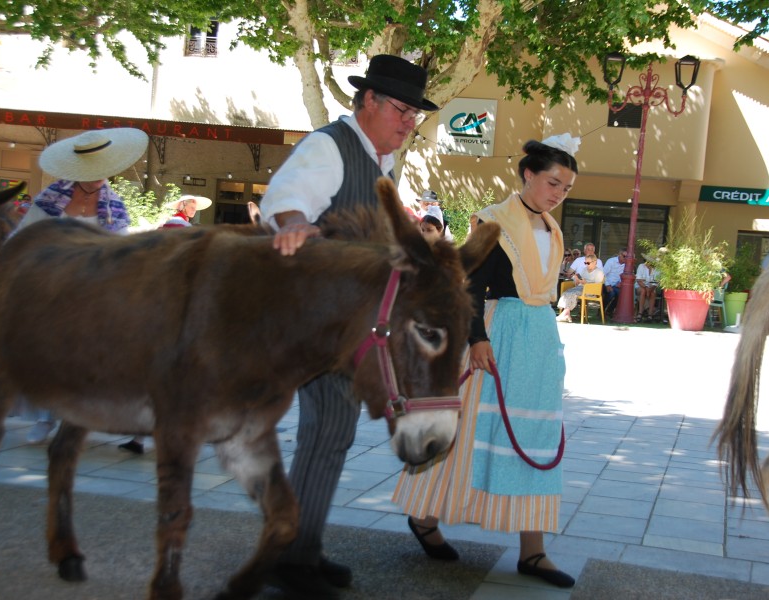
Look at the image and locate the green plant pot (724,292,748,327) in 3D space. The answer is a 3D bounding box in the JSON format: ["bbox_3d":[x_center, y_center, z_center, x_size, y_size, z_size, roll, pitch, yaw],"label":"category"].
[{"bbox_3d":[7.008,0.189,23.737,0.470,0.630,0.470,4,3,0],"label":"green plant pot"}]

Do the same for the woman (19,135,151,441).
[{"bbox_3d":[-1.605,-0.061,6.367,0.660,1.680,0.520,4,3,-6],"label":"woman"}]

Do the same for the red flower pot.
[{"bbox_3d":[5.284,0.181,20.836,0.840,0.690,0.840,4,3,0],"label":"red flower pot"}]

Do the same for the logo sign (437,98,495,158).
[{"bbox_3d":[1.752,-3.664,25.500,1.220,1.220,0.060,5,3,16],"label":"logo sign"}]

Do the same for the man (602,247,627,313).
[{"bbox_3d":[4.414,-0.295,22.730,0.780,1.320,0.520,7,4,41],"label":"man"}]

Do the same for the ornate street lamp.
[{"bbox_3d":[4.645,-2.056,22.056,1.750,4.900,0.460,4,3,-2],"label":"ornate street lamp"}]

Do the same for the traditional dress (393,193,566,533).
[{"bbox_3d":[0.437,0.190,4.532,0.580,1.260,0.500,7,4,42],"label":"traditional dress"}]

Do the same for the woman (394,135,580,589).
[{"bbox_3d":[0.436,0.200,4.522,0.660,1.640,0.520,7,4,42],"label":"woman"}]

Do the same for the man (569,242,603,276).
[{"bbox_3d":[3.777,-0.330,22.334,0.600,1.340,0.780,5,3,12],"label":"man"}]

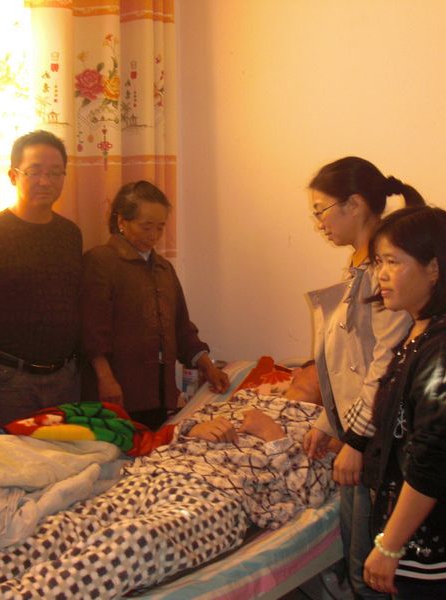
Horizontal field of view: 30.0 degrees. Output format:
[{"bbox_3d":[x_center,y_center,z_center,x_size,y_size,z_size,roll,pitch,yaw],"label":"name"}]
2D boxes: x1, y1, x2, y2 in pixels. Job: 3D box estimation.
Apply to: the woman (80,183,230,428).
[{"bbox_3d":[-0.245,0.349,3.005,0.390,1.540,0.500,8,12,43],"label":"woman"}]

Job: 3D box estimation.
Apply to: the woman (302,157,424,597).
[{"bbox_3d":[0.372,0.429,2.238,0.350,1.610,0.460,-2,9,-16],"label":"woman"}]

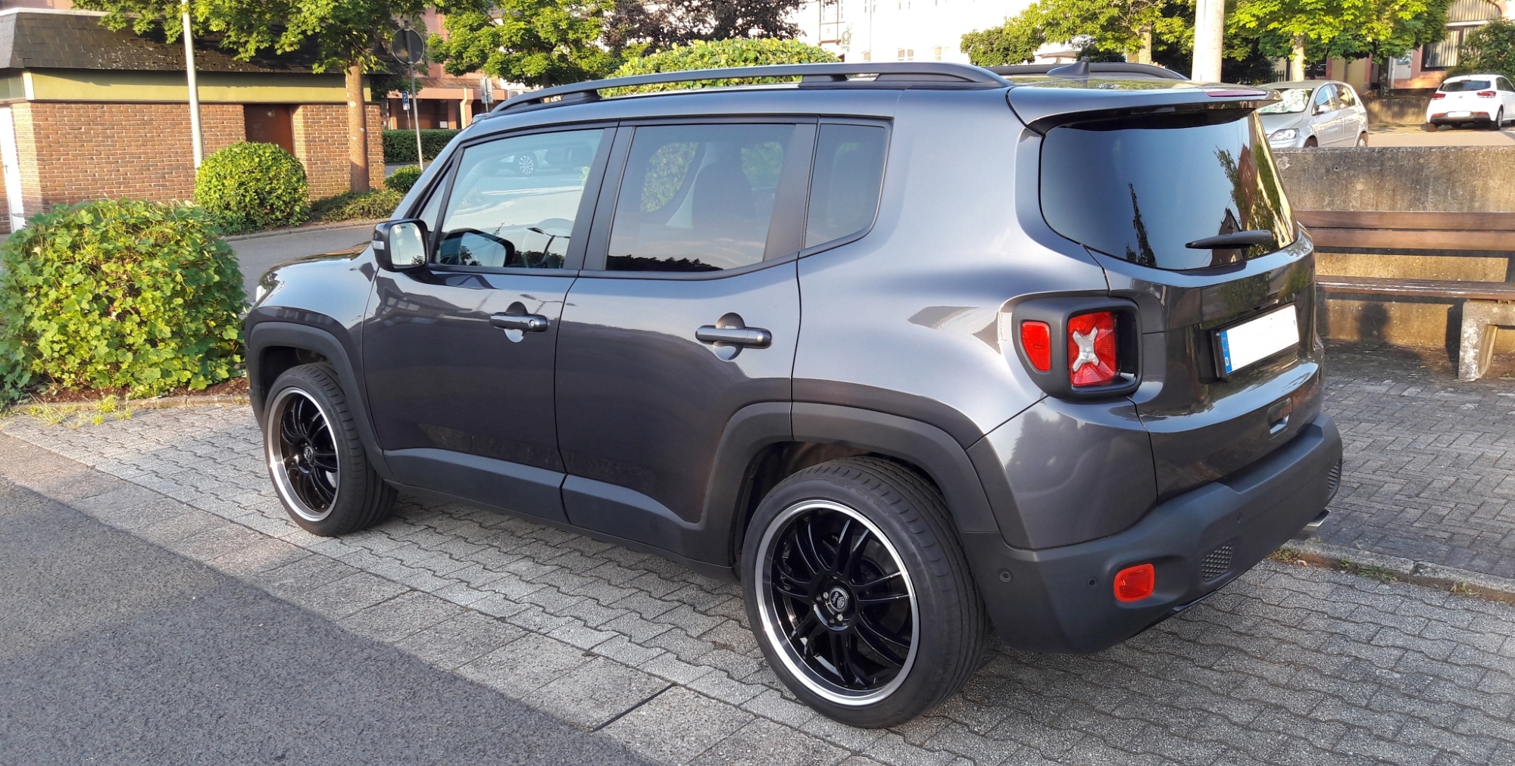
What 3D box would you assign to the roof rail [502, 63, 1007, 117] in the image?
[{"bbox_3d":[-0.155,-0.827,3.474,1.990,0.085,0.060,8,16,41],"label":"roof rail"}]

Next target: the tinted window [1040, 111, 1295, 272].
[{"bbox_3d":[1.131,-0.500,3.093,0.180,0.410,1.350,-9,5,43],"label":"tinted window"}]

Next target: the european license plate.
[{"bbox_3d":[1.276,-0.114,3.095,0.020,0.112,0.520,-5,6,42],"label":"european license plate"}]

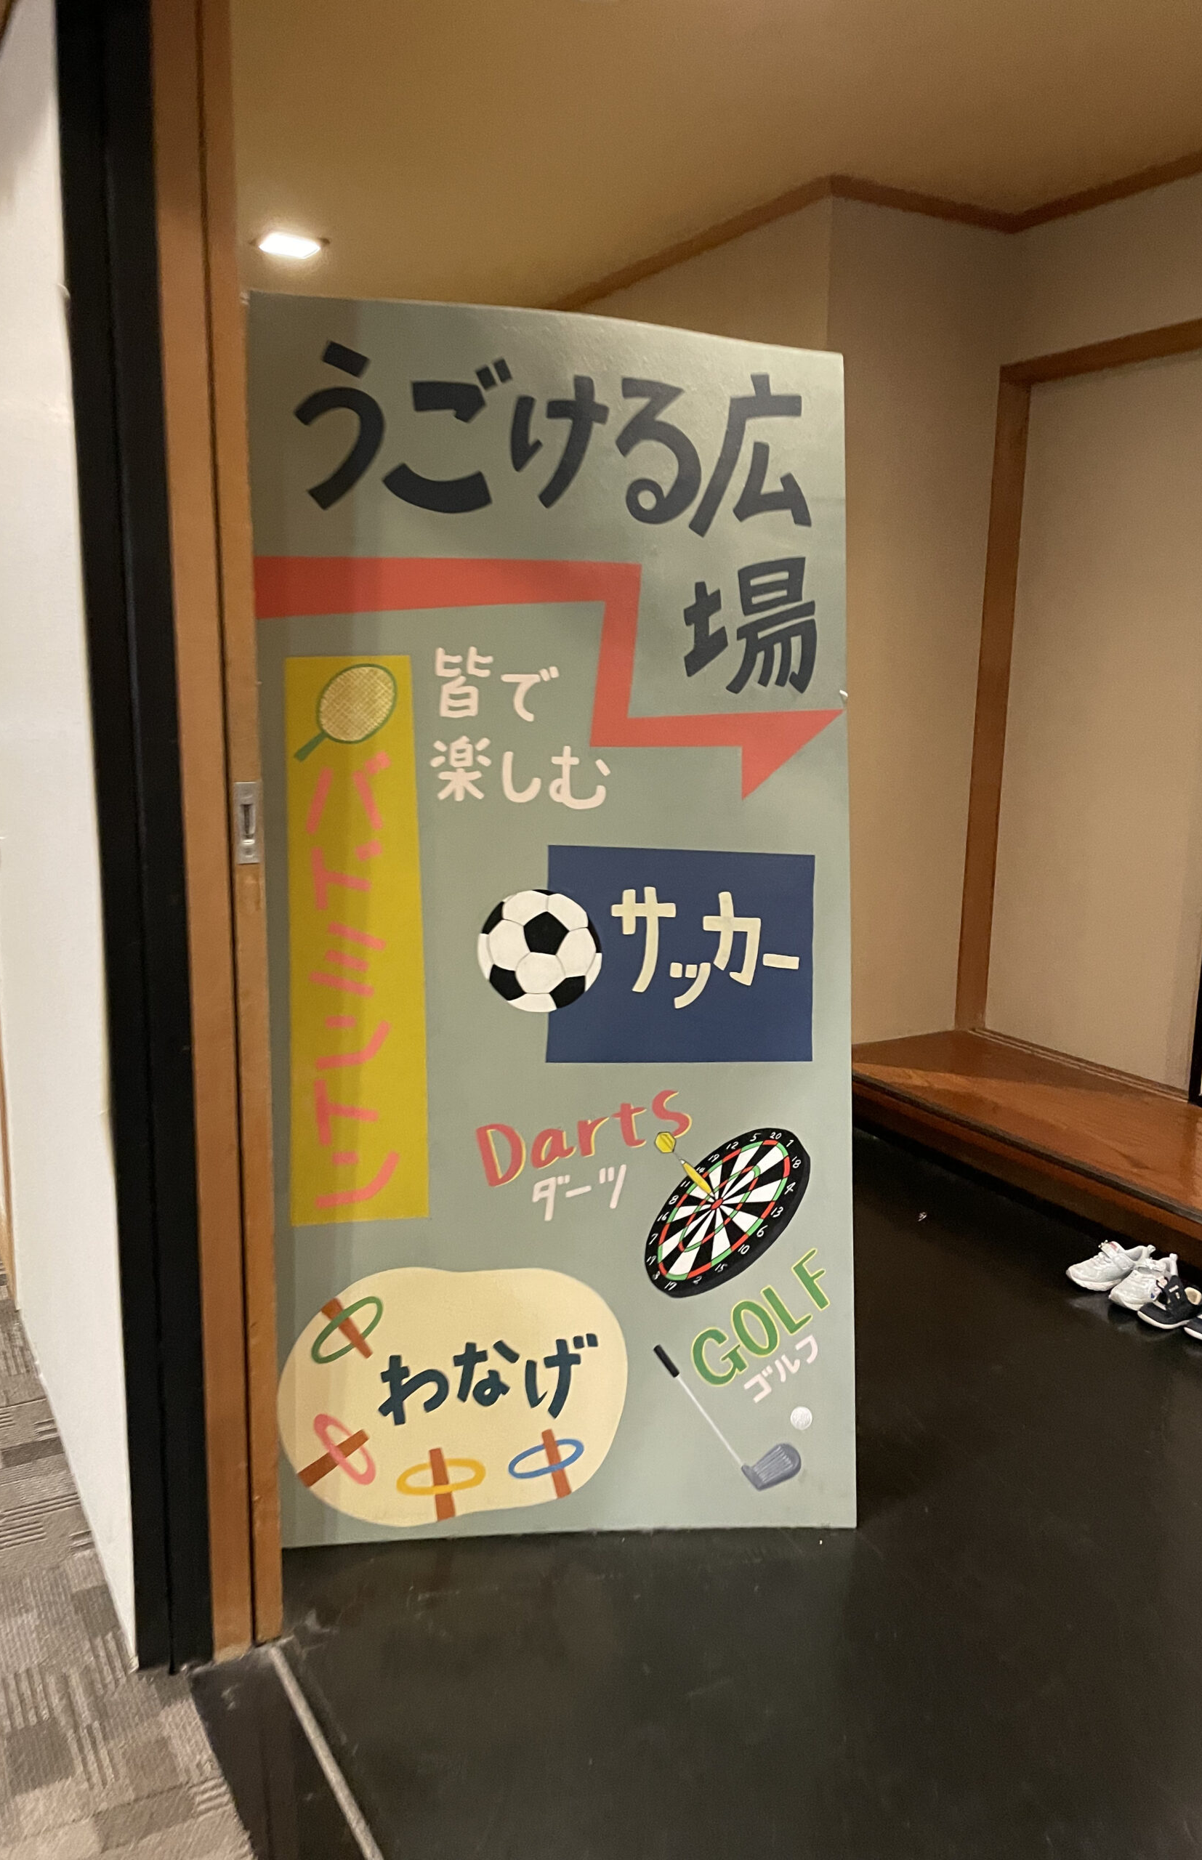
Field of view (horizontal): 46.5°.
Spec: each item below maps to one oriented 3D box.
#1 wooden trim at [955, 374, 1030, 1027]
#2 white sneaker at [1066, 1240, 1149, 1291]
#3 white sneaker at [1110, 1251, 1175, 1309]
[{"bbox_3d":[1.212,-0.670,4.385,0.120,2.000,0.045,-5,13,-29],"label":"wooden trim"},{"bbox_3d":[1.142,0.743,3.123,0.205,0.082,0.077,-3,12,-22],"label":"white sneaker"},{"bbox_3d":[1.184,0.759,3.045,0.205,0.082,0.077,-6,13,-34],"label":"white sneaker"}]

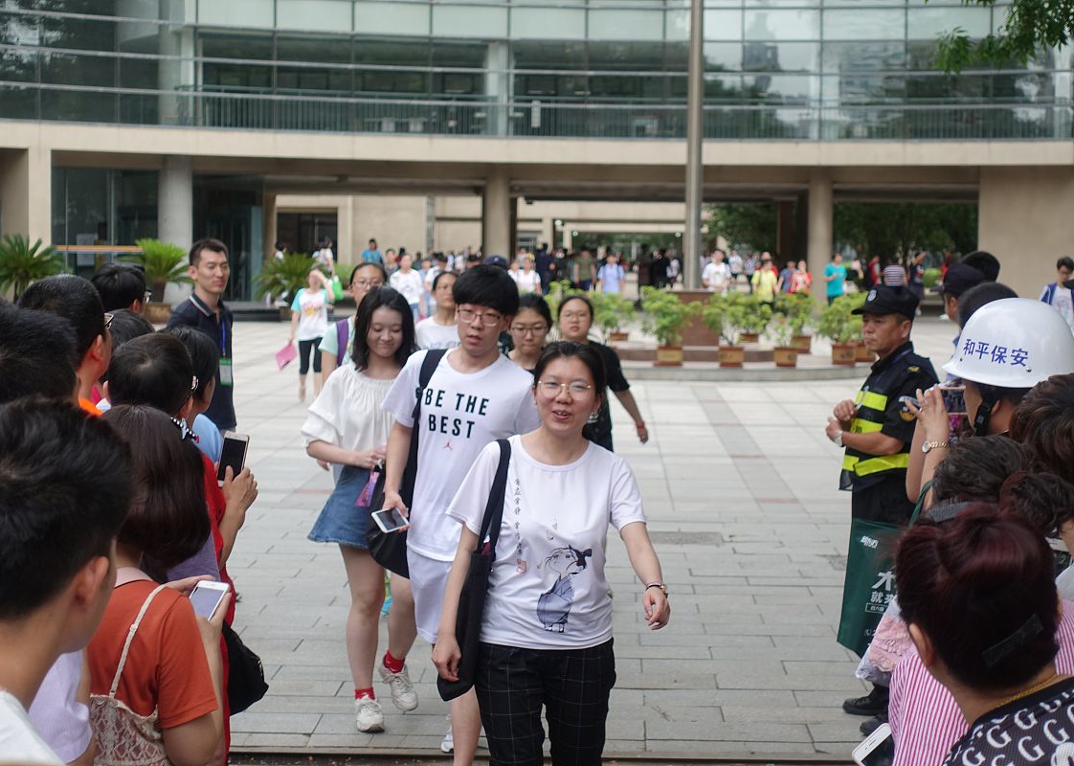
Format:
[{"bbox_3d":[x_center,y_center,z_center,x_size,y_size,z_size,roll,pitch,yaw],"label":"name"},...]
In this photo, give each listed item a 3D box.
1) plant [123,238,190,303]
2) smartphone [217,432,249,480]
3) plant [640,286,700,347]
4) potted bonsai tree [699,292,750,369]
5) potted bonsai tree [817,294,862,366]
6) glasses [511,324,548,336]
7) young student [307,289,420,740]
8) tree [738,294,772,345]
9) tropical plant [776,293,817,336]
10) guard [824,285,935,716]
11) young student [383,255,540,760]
[{"bbox_3d":[-8.774,-2.594,51.500,1.620,1.500,1.550,1,3,2],"label":"plant"},{"bbox_3d":[-0.789,0.204,5.800,0.074,0.150,0.008,9,0,25],"label":"smartphone"},{"bbox_3d":[1.788,-0.891,29.900,0.780,0.800,0.740,0,4,0],"label":"plant"},{"bbox_3d":[2.594,-0.733,30.800,0.700,1.060,0.640,1,3,2],"label":"potted bonsai tree"},{"bbox_3d":[4.492,-0.800,33.075,0.720,1.060,0.680,1,3,0],"label":"potted bonsai tree"},{"bbox_3d":[-0.028,-0.218,9.150,0.145,0.045,0.130,0,9,0],"label":"glasses"},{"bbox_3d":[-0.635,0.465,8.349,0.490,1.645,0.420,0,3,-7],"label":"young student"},{"bbox_3d":[3.486,-1.007,35.600,0.580,0.860,0.560,1,3,2],"label":"tree"},{"bbox_3d":[4.279,-1.127,36.774,0.660,0.680,0.640,1,3,0],"label":"tropical plant"},{"bbox_3d":[1.328,0.469,8.473,0.380,1.675,0.470,-1,4,-30],"label":"guard"},{"bbox_3d":[-0.256,0.477,7.600,0.570,1.750,0.500,1,4,7],"label":"young student"}]

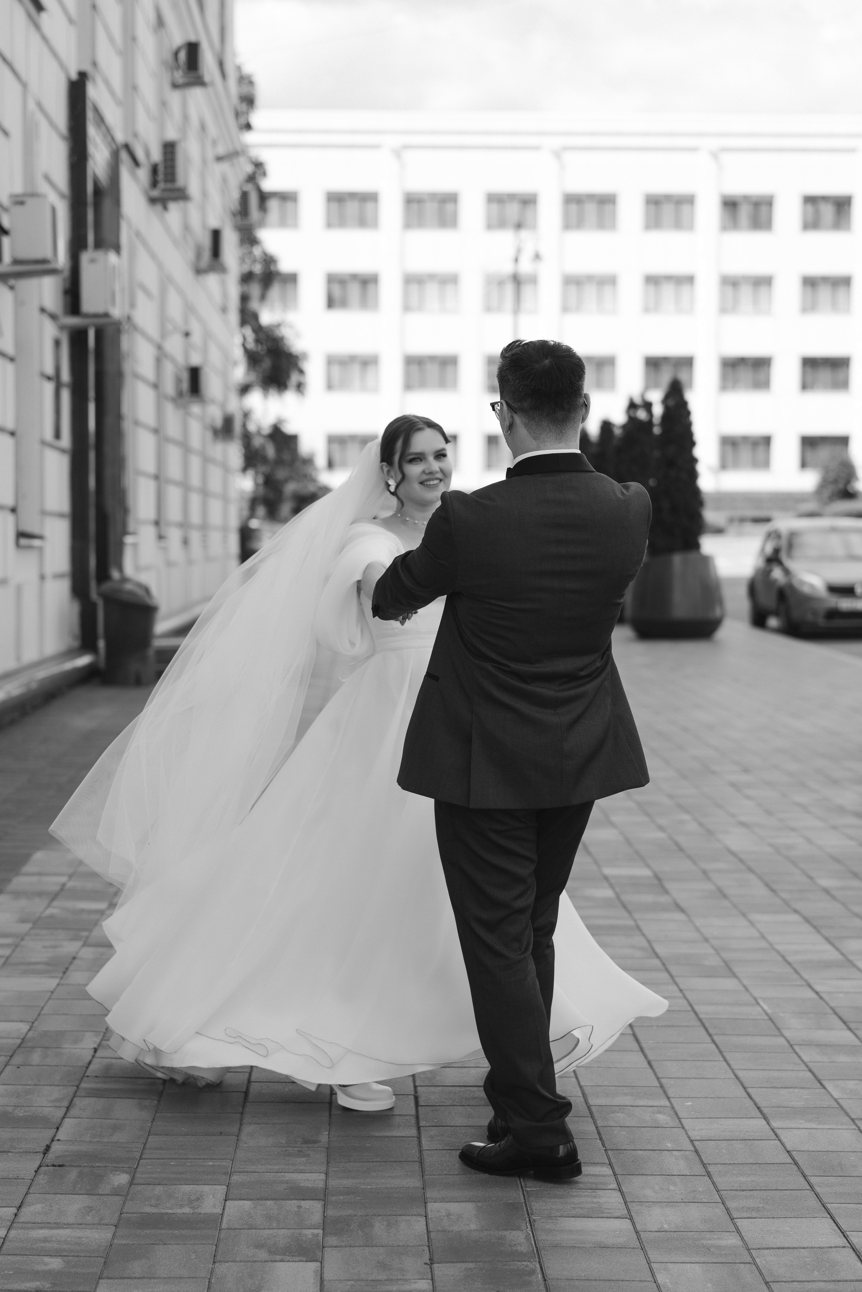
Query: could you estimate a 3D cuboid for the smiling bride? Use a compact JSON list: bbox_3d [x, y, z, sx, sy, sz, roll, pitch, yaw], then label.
[{"bbox_3d":[-0.170,0.270,4.870,1.380,1.660,1.080,-2,4,-27],"label":"smiling bride"}]

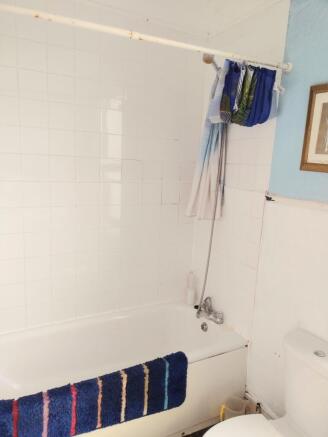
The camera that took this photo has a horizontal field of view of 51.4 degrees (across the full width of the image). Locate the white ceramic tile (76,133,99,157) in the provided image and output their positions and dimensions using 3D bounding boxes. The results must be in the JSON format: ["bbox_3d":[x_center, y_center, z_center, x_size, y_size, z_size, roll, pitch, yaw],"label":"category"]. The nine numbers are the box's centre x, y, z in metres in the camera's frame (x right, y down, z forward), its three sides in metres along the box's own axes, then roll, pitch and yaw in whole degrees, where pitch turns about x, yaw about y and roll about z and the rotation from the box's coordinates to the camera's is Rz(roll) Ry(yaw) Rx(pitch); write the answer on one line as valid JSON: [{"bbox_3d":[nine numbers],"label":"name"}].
[{"bbox_3d":[-0.471,-0.455,2.097,0.150,0.150,0.010,-3,11,-29],"label":"white ceramic tile"}]

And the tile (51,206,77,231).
[{"bbox_3d":[-0.620,0.001,2.099,0.150,0.150,0.010,-3,11,-29],"label":"tile"}]

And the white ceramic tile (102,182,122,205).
[{"bbox_3d":[-0.349,-0.164,2.209,0.149,0.149,0.010,-3,11,-29],"label":"white ceramic tile"}]

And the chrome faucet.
[{"bbox_3d":[0.295,0.633,2.365,0.140,0.145,0.225,-3,12,-29],"label":"chrome faucet"}]

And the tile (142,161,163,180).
[{"bbox_3d":[-0.080,-0.328,2.344,0.150,0.150,0.010,-3,11,-29],"label":"tile"}]

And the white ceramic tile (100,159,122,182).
[{"bbox_3d":[-0.343,-0.313,2.184,0.149,0.149,0.010,-3,11,-29],"label":"white ceramic tile"}]

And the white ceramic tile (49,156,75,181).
[{"bbox_3d":[-0.606,-0.298,2.037,0.149,0.149,0.010,-3,11,-29],"label":"white ceramic tile"}]

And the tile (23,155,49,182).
[{"bbox_3d":[-0.738,-0.291,1.963,0.149,0.149,0.010,-3,11,-29],"label":"tile"}]

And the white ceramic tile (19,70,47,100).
[{"bbox_3d":[-0.719,-0.737,1.885,0.149,0.149,0.010,-3,11,-29],"label":"white ceramic tile"}]

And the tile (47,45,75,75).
[{"bbox_3d":[-0.581,-0.895,1.940,0.150,0.150,0.010,-3,12,-29],"label":"tile"}]

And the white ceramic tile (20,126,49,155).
[{"bbox_3d":[-0.731,-0.440,1.937,0.149,0.149,0.010,-3,11,-29],"label":"white ceramic tile"}]

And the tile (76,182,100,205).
[{"bbox_3d":[-0.483,-0.156,2.151,0.150,0.150,0.010,-3,12,-29],"label":"tile"}]

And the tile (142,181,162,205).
[{"bbox_3d":[-0.083,-0.179,2.371,0.150,0.150,0.010,-3,11,-29],"label":"tile"}]

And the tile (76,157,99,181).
[{"bbox_3d":[-0.476,-0.308,2.122,0.150,0.150,0.010,-3,11,-29],"label":"tile"}]

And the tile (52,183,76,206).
[{"bbox_3d":[-0.616,-0.149,2.076,0.150,0.150,0.010,-3,12,-29],"label":"tile"}]

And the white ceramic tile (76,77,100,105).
[{"bbox_3d":[-0.455,-0.753,2.041,0.150,0.150,0.010,-3,12,-29],"label":"white ceramic tile"}]

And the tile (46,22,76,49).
[{"bbox_3d":[-0.579,-1.039,1.923,0.150,0.150,0.010,-3,11,-29],"label":"tile"}]

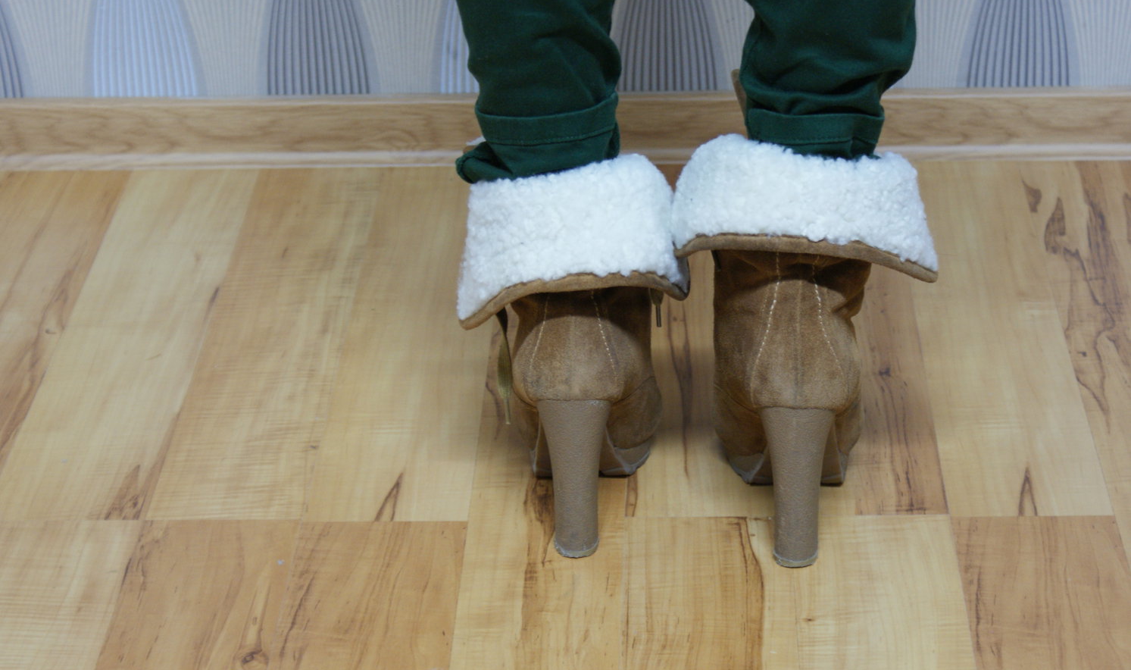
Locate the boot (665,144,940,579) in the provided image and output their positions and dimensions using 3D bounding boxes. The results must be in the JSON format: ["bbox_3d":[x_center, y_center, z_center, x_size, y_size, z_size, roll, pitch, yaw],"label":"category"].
[{"bbox_3d":[0.135,-0.021,1.655,0.148,0.252,0.244,0,27,2],"label":"boot"}]

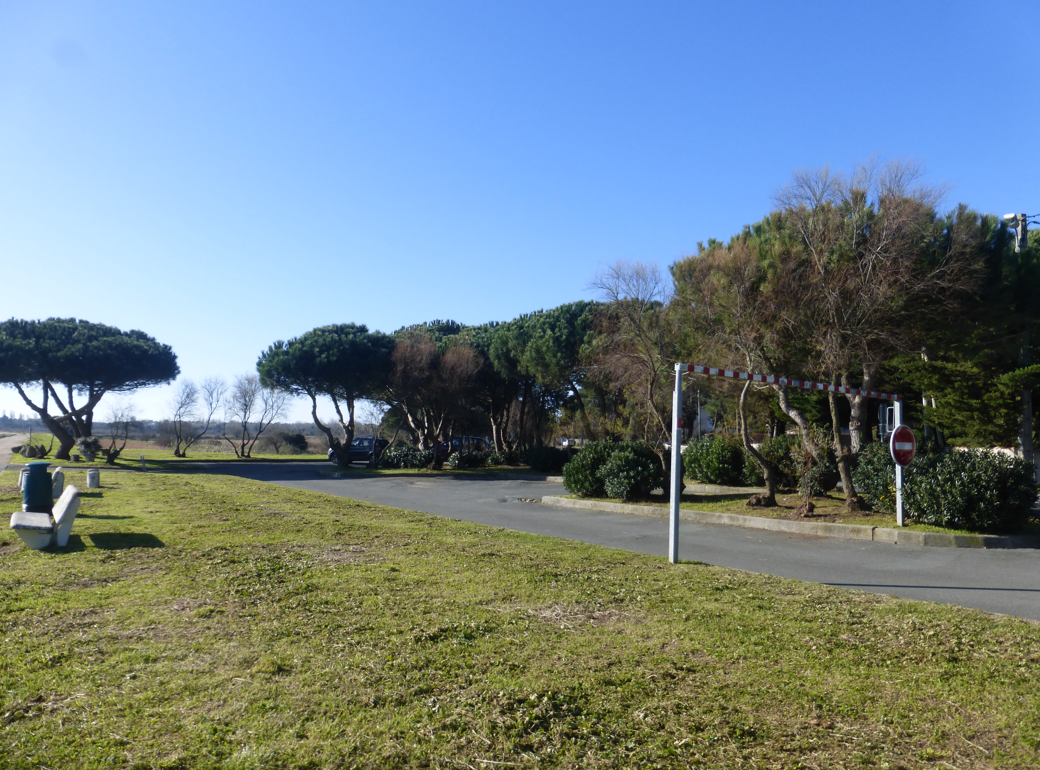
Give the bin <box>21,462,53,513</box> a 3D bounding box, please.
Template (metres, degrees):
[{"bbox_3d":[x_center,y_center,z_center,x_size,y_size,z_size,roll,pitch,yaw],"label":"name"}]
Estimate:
[{"bbox_3d":[-8.476,1.825,13.232,0.440,0.970,0.440,3,-4,-30],"label":"bin"}]

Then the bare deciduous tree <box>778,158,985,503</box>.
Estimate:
[{"bbox_3d":[6.576,-0.933,13.800,3.480,6.420,4.000,-1,-4,26],"label":"bare deciduous tree"}]

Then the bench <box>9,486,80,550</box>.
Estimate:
[{"bbox_3d":[-6.537,1.758,10.325,0.750,0.750,1.750,3,-5,-33],"label":"bench"}]

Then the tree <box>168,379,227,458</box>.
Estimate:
[{"bbox_3d":[-25.983,2.585,60.500,4.150,6.410,4.300,2,-4,-23],"label":"tree"}]

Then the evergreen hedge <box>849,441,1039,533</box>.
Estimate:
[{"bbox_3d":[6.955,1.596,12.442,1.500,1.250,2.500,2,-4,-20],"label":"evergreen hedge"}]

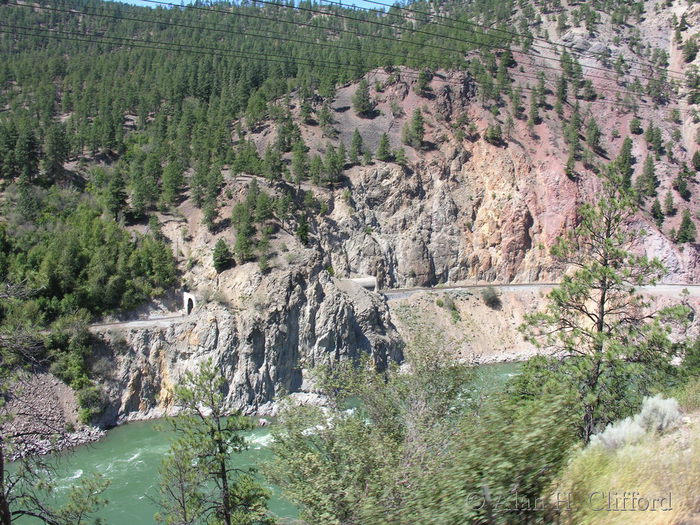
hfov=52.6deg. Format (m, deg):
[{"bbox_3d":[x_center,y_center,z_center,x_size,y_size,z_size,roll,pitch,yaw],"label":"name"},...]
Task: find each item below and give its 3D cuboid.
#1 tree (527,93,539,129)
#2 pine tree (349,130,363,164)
[{"bbox_3d":[111.500,-92.260,432.450,6.970,23.220,6.970,0,5,0],"label":"tree"},{"bbox_3d":[2.980,-62.800,383.160,7.200,19.490,7.200,0,5,0],"label":"pine tree"}]

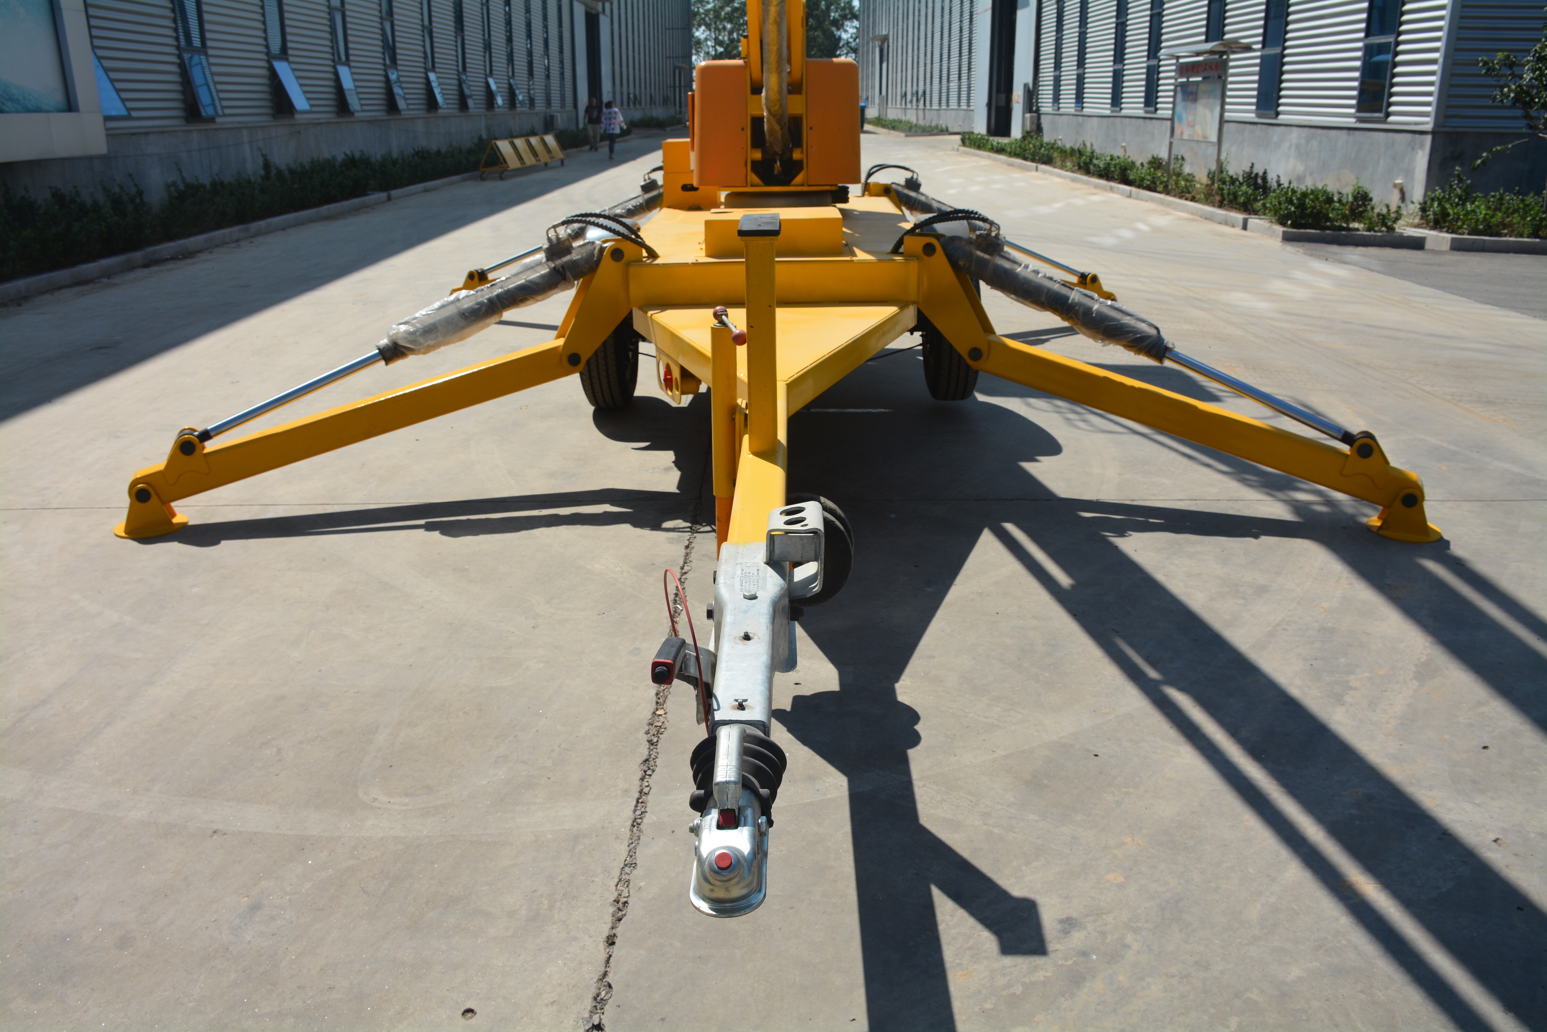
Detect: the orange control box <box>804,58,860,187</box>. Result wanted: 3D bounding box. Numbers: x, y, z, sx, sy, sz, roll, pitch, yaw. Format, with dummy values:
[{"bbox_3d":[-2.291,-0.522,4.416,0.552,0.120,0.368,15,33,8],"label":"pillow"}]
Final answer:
[{"bbox_3d":[0.302,-2.112,6.233,0.288,0.614,0.600,0,20,0],"label":"orange control box"}]

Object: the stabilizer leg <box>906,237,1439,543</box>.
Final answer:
[{"bbox_3d":[1.560,-0.537,4.626,2.119,1.021,0.280,8,21,22],"label":"stabilizer leg"}]

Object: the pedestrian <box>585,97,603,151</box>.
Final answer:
[{"bbox_3d":[-5.982,-12.892,38.248,0.600,1.680,0.350,-3,20,-8],"label":"pedestrian"}]

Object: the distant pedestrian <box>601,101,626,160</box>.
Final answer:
[{"bbox_3d":[-4.640,-11.078,33.338,0.620,1.590,0.380,-2,20,-6],"label":"distant pedestrian"}]

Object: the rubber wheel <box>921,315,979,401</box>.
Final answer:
[{"bbox_3d":[0.916,-0.927,6.065,0.215,0.653,0.653,0,20,0],"label":"rubber wheel"}]

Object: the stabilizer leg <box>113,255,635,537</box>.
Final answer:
[{"bbox_3d":[-1.564,-0.560,4.688,2.119,1.021,0.280,-9,21,-23],"label":"stabilizer leg"}]

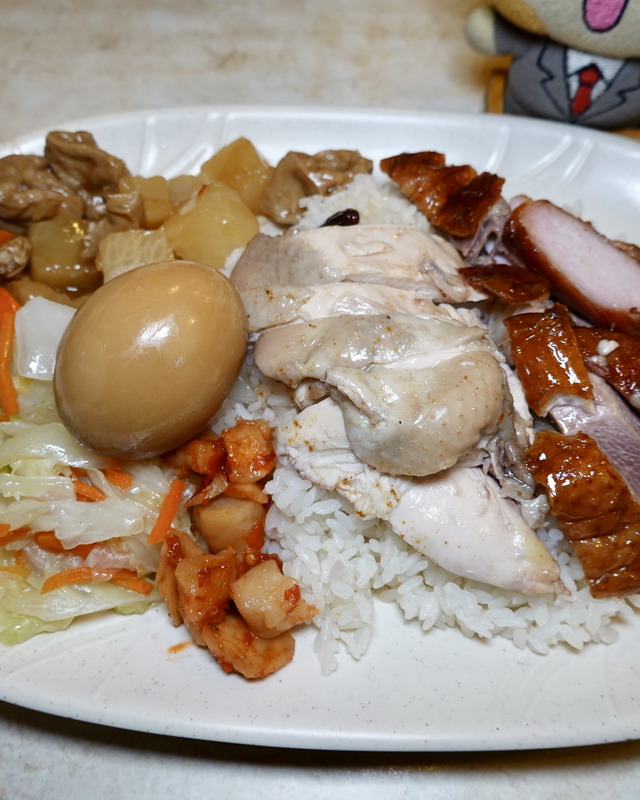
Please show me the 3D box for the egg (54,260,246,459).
[{"bbox_3d":[-0.042,-0.011,0.202,0.043,0.043,0.056,27,64,13],"label":"egg"}]

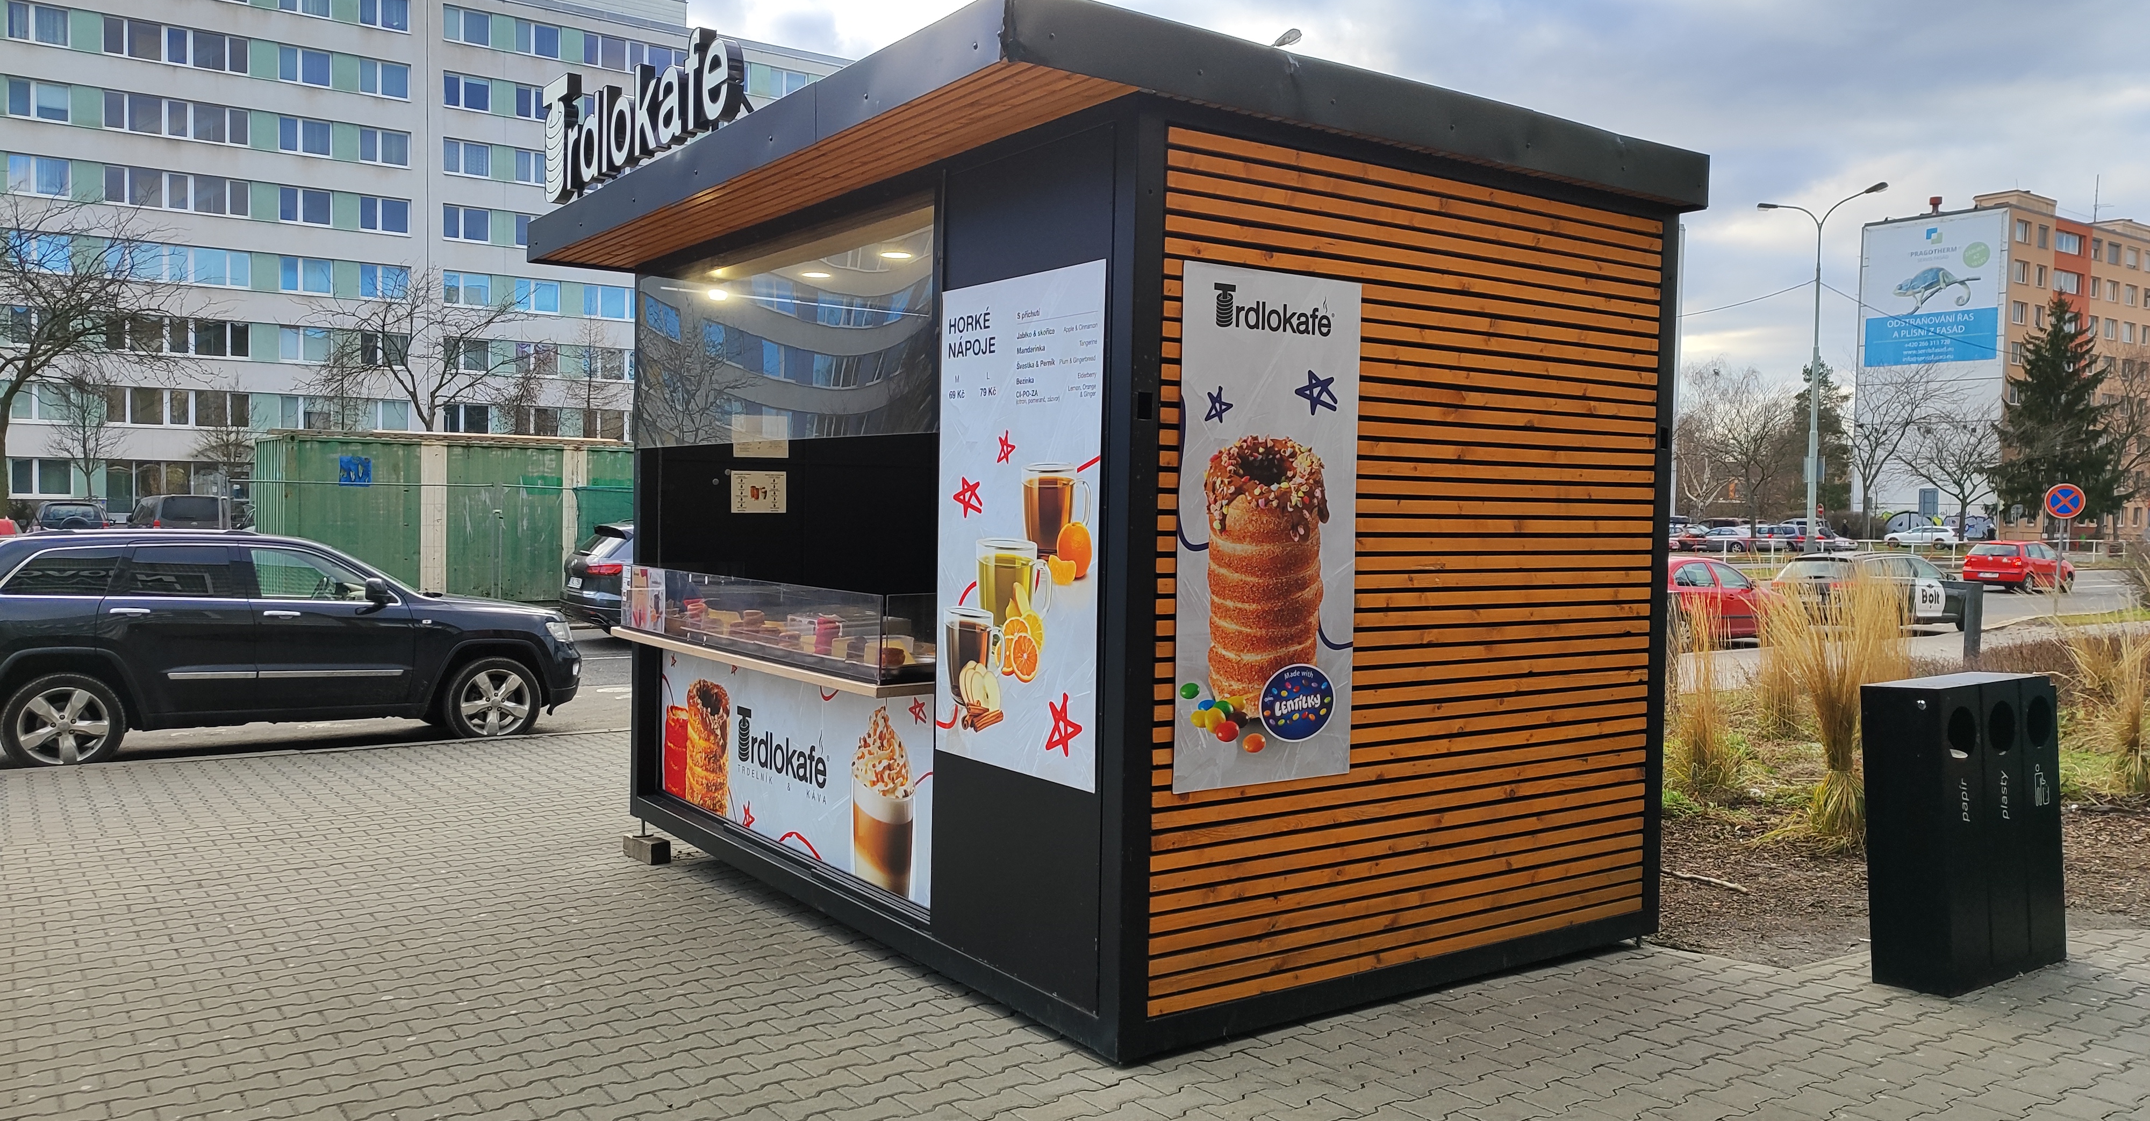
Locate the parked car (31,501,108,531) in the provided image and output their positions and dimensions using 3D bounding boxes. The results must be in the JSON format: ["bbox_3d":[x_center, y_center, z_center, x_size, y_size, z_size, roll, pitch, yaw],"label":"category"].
[{"bbox_3d":[-27.762,-0.799,41.253,1.750,1.690,4.300,0,3,-34],"label":"parked car"}]

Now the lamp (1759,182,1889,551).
[{"bbox_3d":[24.647,-5.777,49.340,0.400,12.850,3.900,0,2,-30],"label":"lamp"}]

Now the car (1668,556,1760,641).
[{"bbox_3d":[10.239,0.636,25.323,4.550,1.460,1.770,0,3,-36],"label":"car"}]

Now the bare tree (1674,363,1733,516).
[{"bbox_3d":[38.046,-6.431,89.861,3.800,10.900,3.800,2,2,23],"label":"bare tree"}]

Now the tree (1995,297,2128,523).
[{"bbox_3d":[60.442,-8.599,91.685,7.000,15.260,7.000,2,3,33],"label":"tree"}]

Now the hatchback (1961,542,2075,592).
[{"bbox_3d":[28.077,0.181,44.107,3.900,1.465,1.650,0,2,-34],"label":"hatchback"}]

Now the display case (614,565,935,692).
[{"bbox_3d":[-1.252,0.233,6.066,0.360,0.345,2.570,0,2,-36],"label":"display case"}]

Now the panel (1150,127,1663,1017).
[{"bbox_3d":[1.175,0.043,4.869,2.286,2.524,0.050,0,3,-34],"label":"panel"}]

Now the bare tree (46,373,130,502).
[{"bbox_3d":[-32.041,-3.403,48.375,2.300,5.550,2.300,0,3,-34],"label":"bare tree"}]

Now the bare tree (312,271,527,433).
[{"bbox_3d":[-16.204,-3.553,36.930,4.900,7.350,4.900,0,2,-24],"label":"bare tree"}]

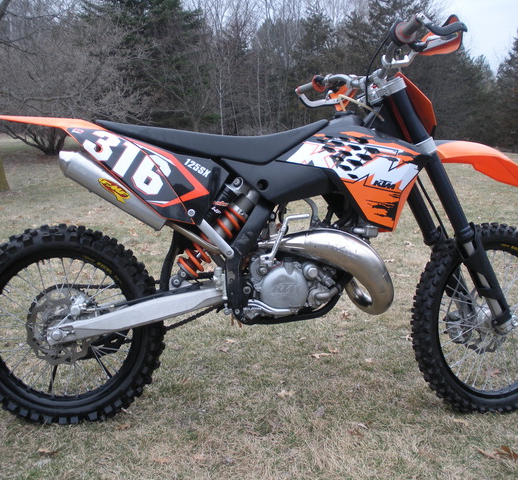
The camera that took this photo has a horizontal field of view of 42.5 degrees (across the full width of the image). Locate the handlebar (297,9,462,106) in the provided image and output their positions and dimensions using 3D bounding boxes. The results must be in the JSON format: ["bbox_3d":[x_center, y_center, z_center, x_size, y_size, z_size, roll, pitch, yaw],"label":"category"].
[{"bbox_3d":[0.389,-0.562,2.231,0.233,0.188,0.832,0,-2,-23],"label":"handlebar"}]

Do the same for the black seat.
[{"bbox_3d":[-0.149,-0.328,2.197,0.761,0.152,0.193,0,6,-6],"label":"black seat"}]

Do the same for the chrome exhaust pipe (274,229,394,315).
[{"bbox_3d":[0.226,0.105,2.192,0.426,0.284,0.223,0,6,-6],"label":"chrome exhaust pipe"}]

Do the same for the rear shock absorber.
[{"bbox_3d":[-0.146,-0.028,2.200,0.132,0.447,0.102,43,1,-9],"label":"rear shock absorber"}]

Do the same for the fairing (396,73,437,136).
[{"bbox_3d":[0.522,-0.449,2.282,0.091,0.254,0.223,-22,6,-22],"label":"fairing"}]

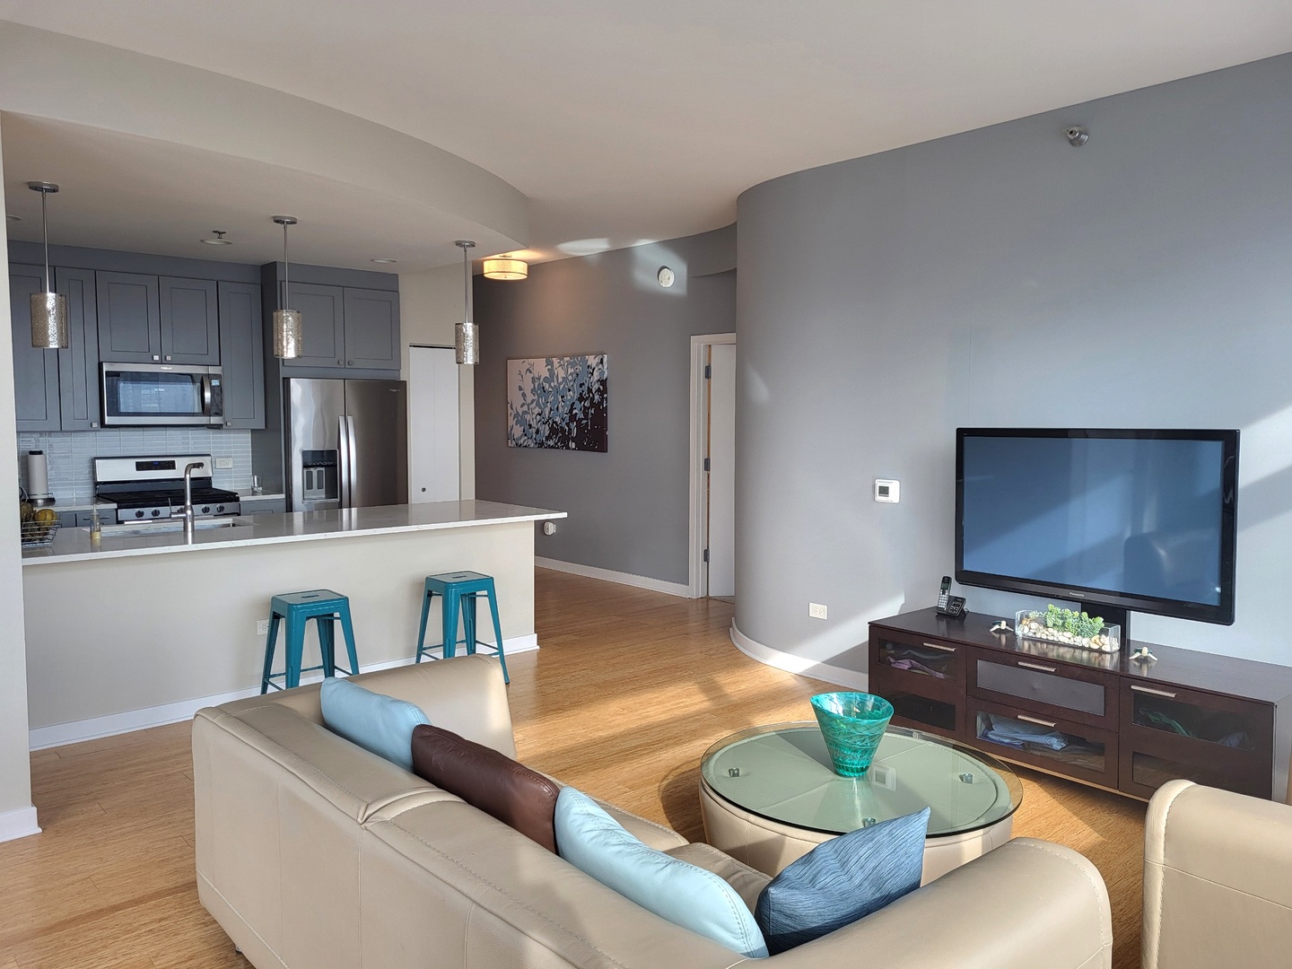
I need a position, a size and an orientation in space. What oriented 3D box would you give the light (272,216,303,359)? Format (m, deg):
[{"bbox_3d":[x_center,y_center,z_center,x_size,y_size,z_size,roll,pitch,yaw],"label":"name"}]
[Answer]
[{"bbox_3d":[-1.952,-1.067,5.277,0.144,0.765,0.144,-4,6,-42],"label":"light"}]

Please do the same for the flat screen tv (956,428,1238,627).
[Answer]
[{"bbox_3d":[1.894,0.133,4.191,0.090,0.735,1.200,-3,5,-39],"label":"flat screen tv"}]

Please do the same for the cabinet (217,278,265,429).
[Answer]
[{"bbox_3d":[-3.004,-0.927,7.087,0.308,1.038,0.333,-4,6,-42],"label":"cabinet"}]

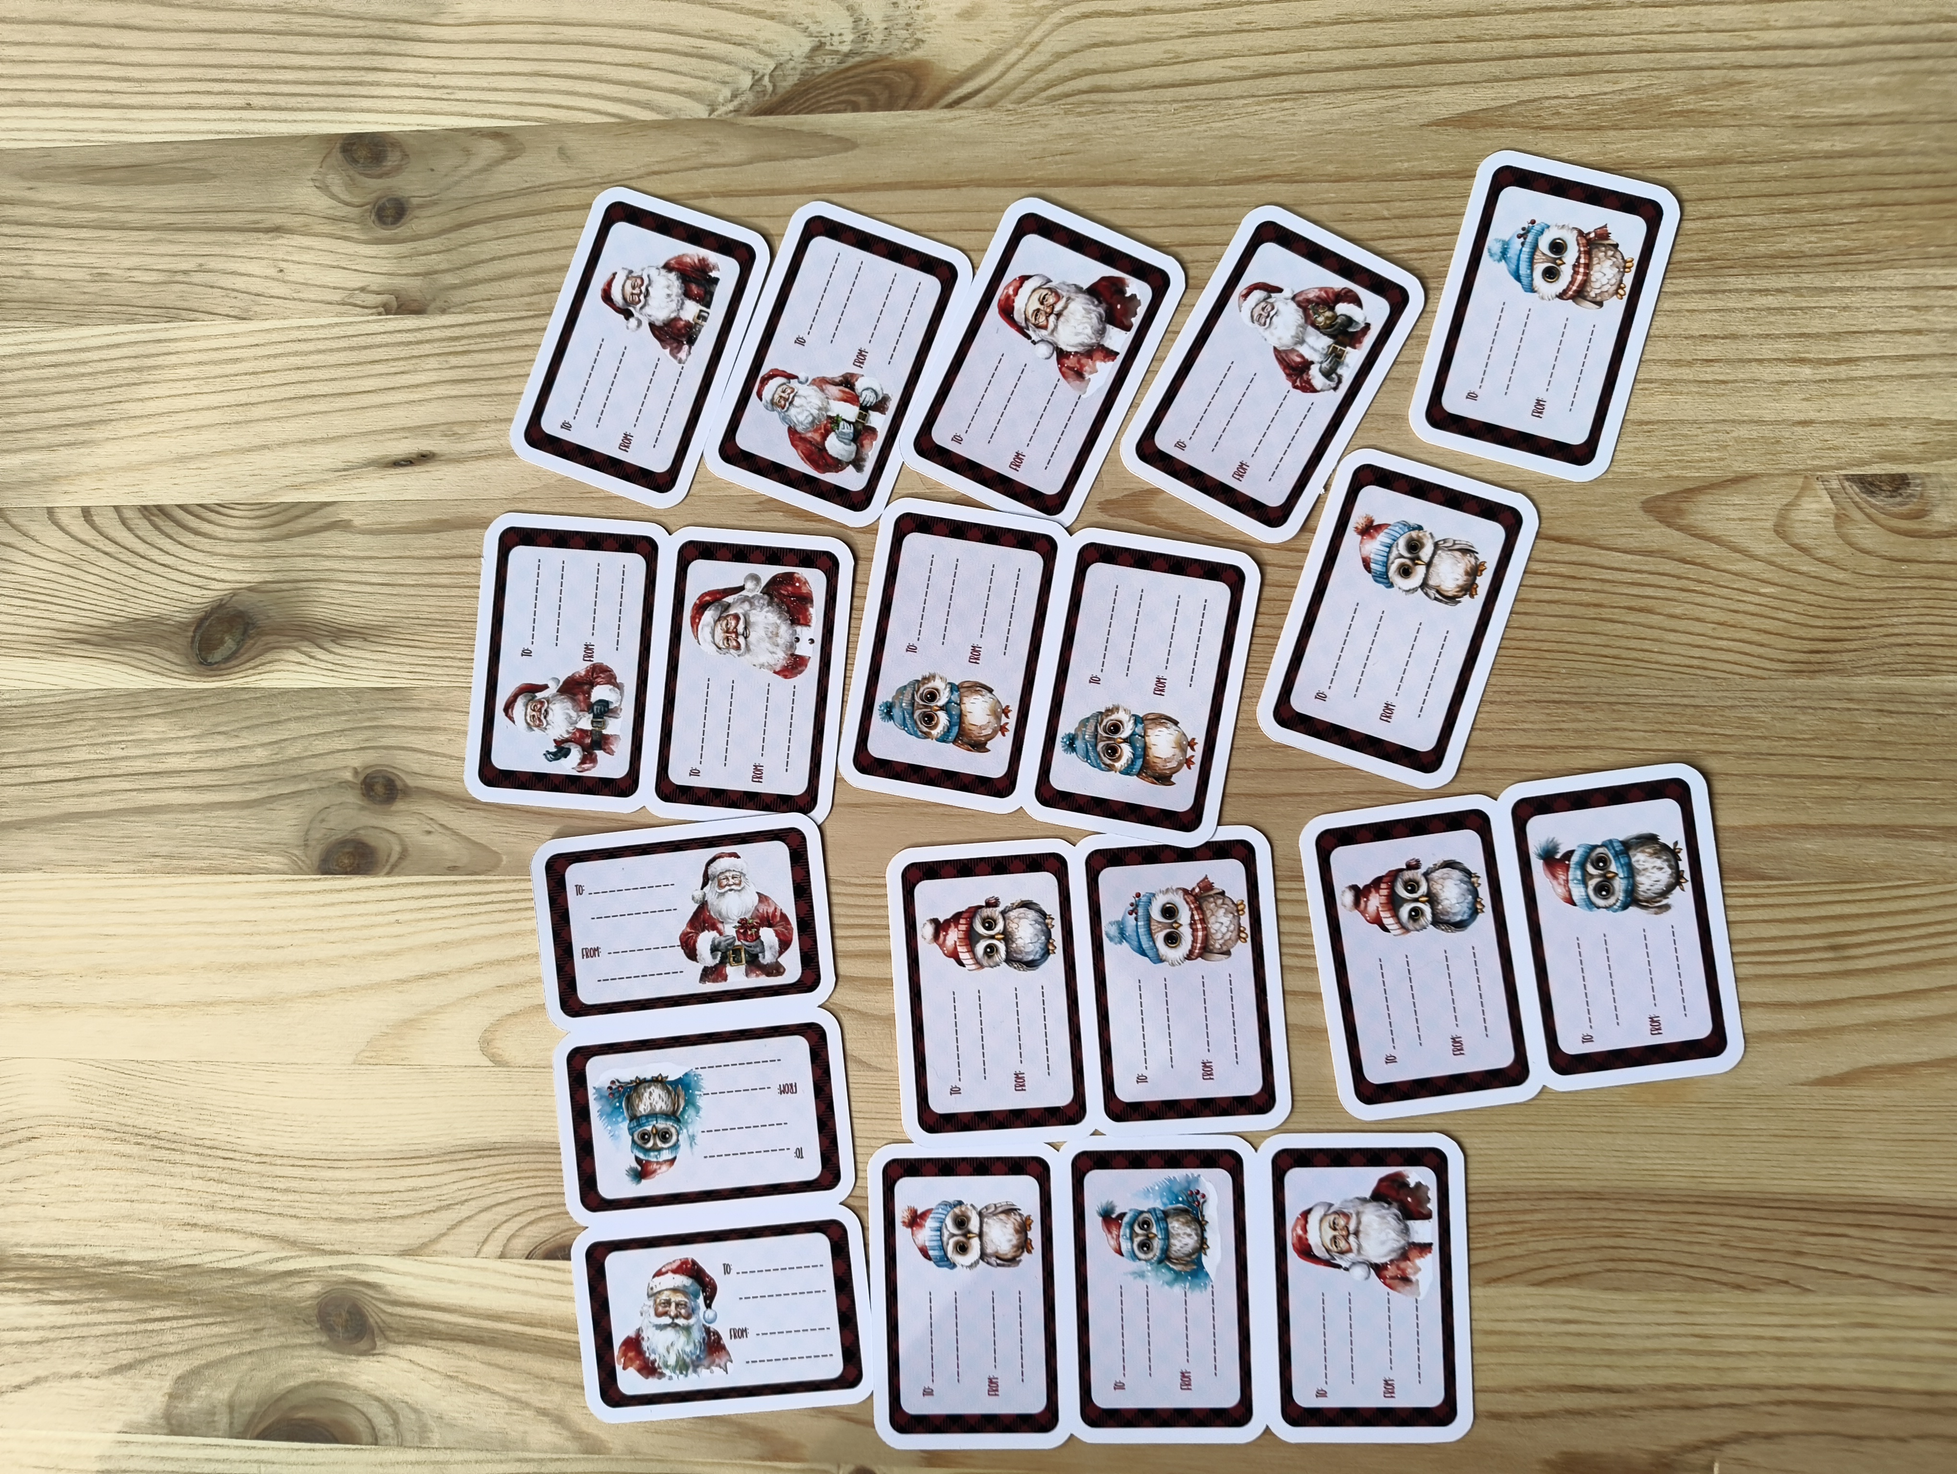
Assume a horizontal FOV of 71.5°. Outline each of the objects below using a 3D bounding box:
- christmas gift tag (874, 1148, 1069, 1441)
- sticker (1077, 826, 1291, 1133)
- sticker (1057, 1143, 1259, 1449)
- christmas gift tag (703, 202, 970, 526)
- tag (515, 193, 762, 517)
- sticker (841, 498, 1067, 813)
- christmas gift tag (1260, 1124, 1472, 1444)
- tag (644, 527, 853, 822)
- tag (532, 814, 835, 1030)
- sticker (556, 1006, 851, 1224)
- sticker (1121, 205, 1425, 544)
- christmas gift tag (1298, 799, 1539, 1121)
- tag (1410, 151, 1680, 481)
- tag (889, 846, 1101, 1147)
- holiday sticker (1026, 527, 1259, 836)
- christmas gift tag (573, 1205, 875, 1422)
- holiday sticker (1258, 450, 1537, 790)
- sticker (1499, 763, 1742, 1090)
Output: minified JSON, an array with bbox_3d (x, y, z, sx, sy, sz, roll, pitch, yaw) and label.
[{"bbox_3d":[-0.002,0.142,0.346,0.051,0.001,0.077,-2,89,4],"label":"christmas gift tag"},{"bbox_3d":[0.050,0.061,0.339,0.050,0.001,0.076,-4,88,4],"label":"sticker"},{"bbox_3d":[0.046,0.137,0.338,0.050,0.001,0.076,-2,89,4],"label":"sticker"},{"bbox_3d":[-0.037,-0.098,0.354,0.051,0.001,0.077,21,90,5],"label":"christmas gift tag"},{"bbox_3d":[-0.089,-0.103,0.359,0.051,0.001,0.077,20,90,5],"label":"tag"},{"bbox_3d":[-0.006,-0.021,0.345,0.050,0.001,0.076,10,90,5],"label":"sticker"},{"bbox_3d":[0.096,0.137,0.339,0.051,0.001,0.077,-2,89,4],"label":"christmas gift tag"},{"bbox_3d":[-0.060,-0.016,0.354,0.051,0.001,0.077,5,89,4],"label":"tag"},{"bbox_3d":[-0.077,0.049,0.354,0.077,0.001,0.051,-7,88,4],"label":"tag"},{"bbox_3d":[-0.071,0.097,0.348,0.076,0.001,0.050,-7,88,4],"label":"sticker"},{"bbox_3d":[0.074,-0.091,0.341,0.050,0.001,0.076,29,91,4],"label":"sticker"},{"bbox_3d":[0.109,0.054,0.335,0.050,0.001,0.076,-8,88,4],"label":"christmas gift tag"},{"bbox_3d":[0.142,-0.106,0.341,0.051,0.001,0.077,16,90,5],"label":"tag"},{"bbox_3d":[0.004,0.066,0.348,0.051,0.001,0.077,-4,88,4],"label":"tag"},{"bbox_3d":[0.041,-0.013,0.342,0.050,0.001,0.076,10,90,5],"label":"holiday sticker"},{"bbox_3d":[-0.065,0.147,0.346,0.076,0.001,0.050,-7,88,4],"label":"christmas gift tag"},{"bbox_3d":[0.103,-0.029,0.333,0.050,0.001,0.076,18,90,5],"label":"holiday sticker"},{"bbox_3d":[0.159,0.047,0.336,0.051,0.001,0.077,-8,88,4],"label":"sticker"}]

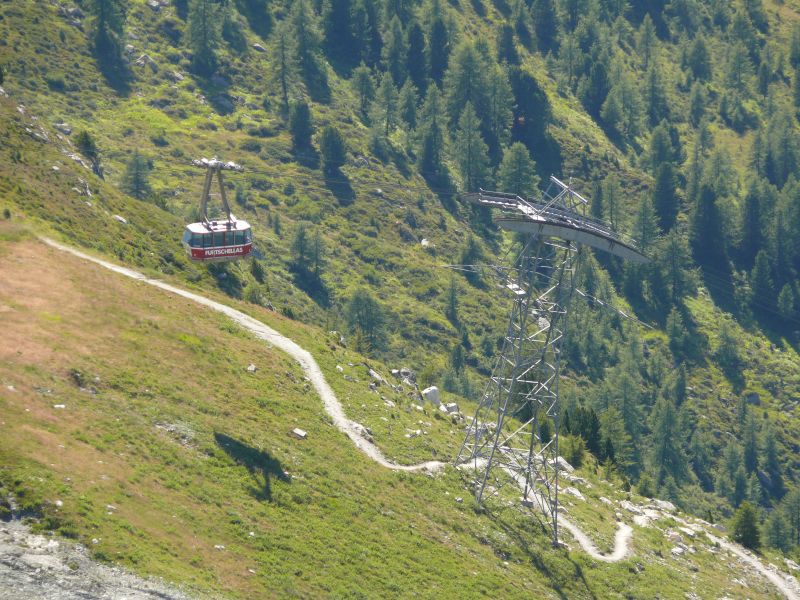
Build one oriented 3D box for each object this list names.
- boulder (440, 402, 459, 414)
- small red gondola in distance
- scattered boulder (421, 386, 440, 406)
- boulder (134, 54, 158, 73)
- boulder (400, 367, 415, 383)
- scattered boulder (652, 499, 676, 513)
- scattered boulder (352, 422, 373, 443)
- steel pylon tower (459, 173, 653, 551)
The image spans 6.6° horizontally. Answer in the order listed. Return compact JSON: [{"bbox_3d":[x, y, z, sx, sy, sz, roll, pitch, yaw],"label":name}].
[{"bbox_3d":[4.064,8.908,573.000,1.400,0.800,1.150,0,15,0],"label":"boulder"},{"bbox_3d":[-14.368,-7.342,551.000,5.200,8.100,2.450,-5,16,-19],"label":"small red gondola in distance"},{"bbox_3d":[2.504,7.923,573.000,1.600,1.400,1.350,0,15,0],"label":"scattered boulder"},{"bbox_3d":[-24.698,-23.042,680.000,2.300,1.350,1.700,0,15,0],"label":"boulder"},{"bbox_3d":[0.617,6.127,574.000,1.150,1.100,1.000,0,15,0],"label":"boulder"},{"bbox_3d":[21.980,17.077,580.000,1.950,0.850,1.400,0,15,0],"label":"scattered boulder"},{"bbox_3d":[-3.062,10.536,555.000,1.700,1.250,1.350,0,15,0],"label":"scattered boulder"},{"bbox_3d":[10.461,4.272,559.500,14.400,29.000,8.200,6,12,-22],"label":"steel pylon tower"}]

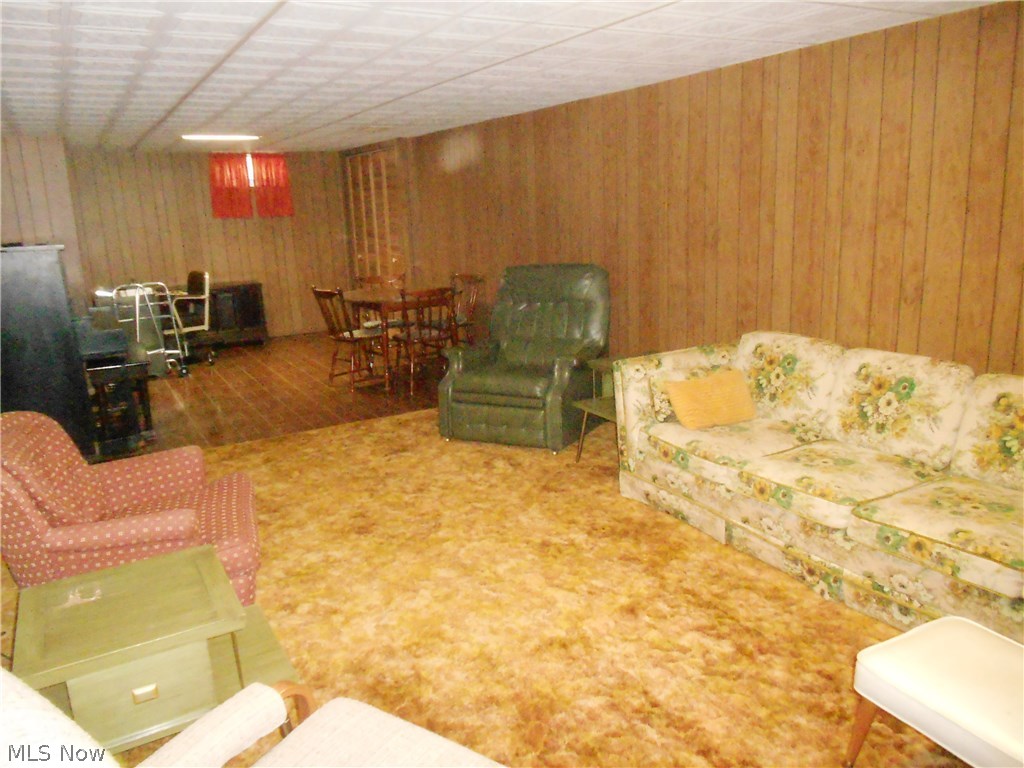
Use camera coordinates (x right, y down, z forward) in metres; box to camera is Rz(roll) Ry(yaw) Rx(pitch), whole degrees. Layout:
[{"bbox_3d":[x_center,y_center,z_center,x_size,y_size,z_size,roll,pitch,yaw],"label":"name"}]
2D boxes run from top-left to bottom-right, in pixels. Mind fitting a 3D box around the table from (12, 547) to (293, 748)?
[{"bbox_3d":[-0.912,0.791,1.935,0.650,0.550,0.460,-10,15,-28],"label":"table"}]

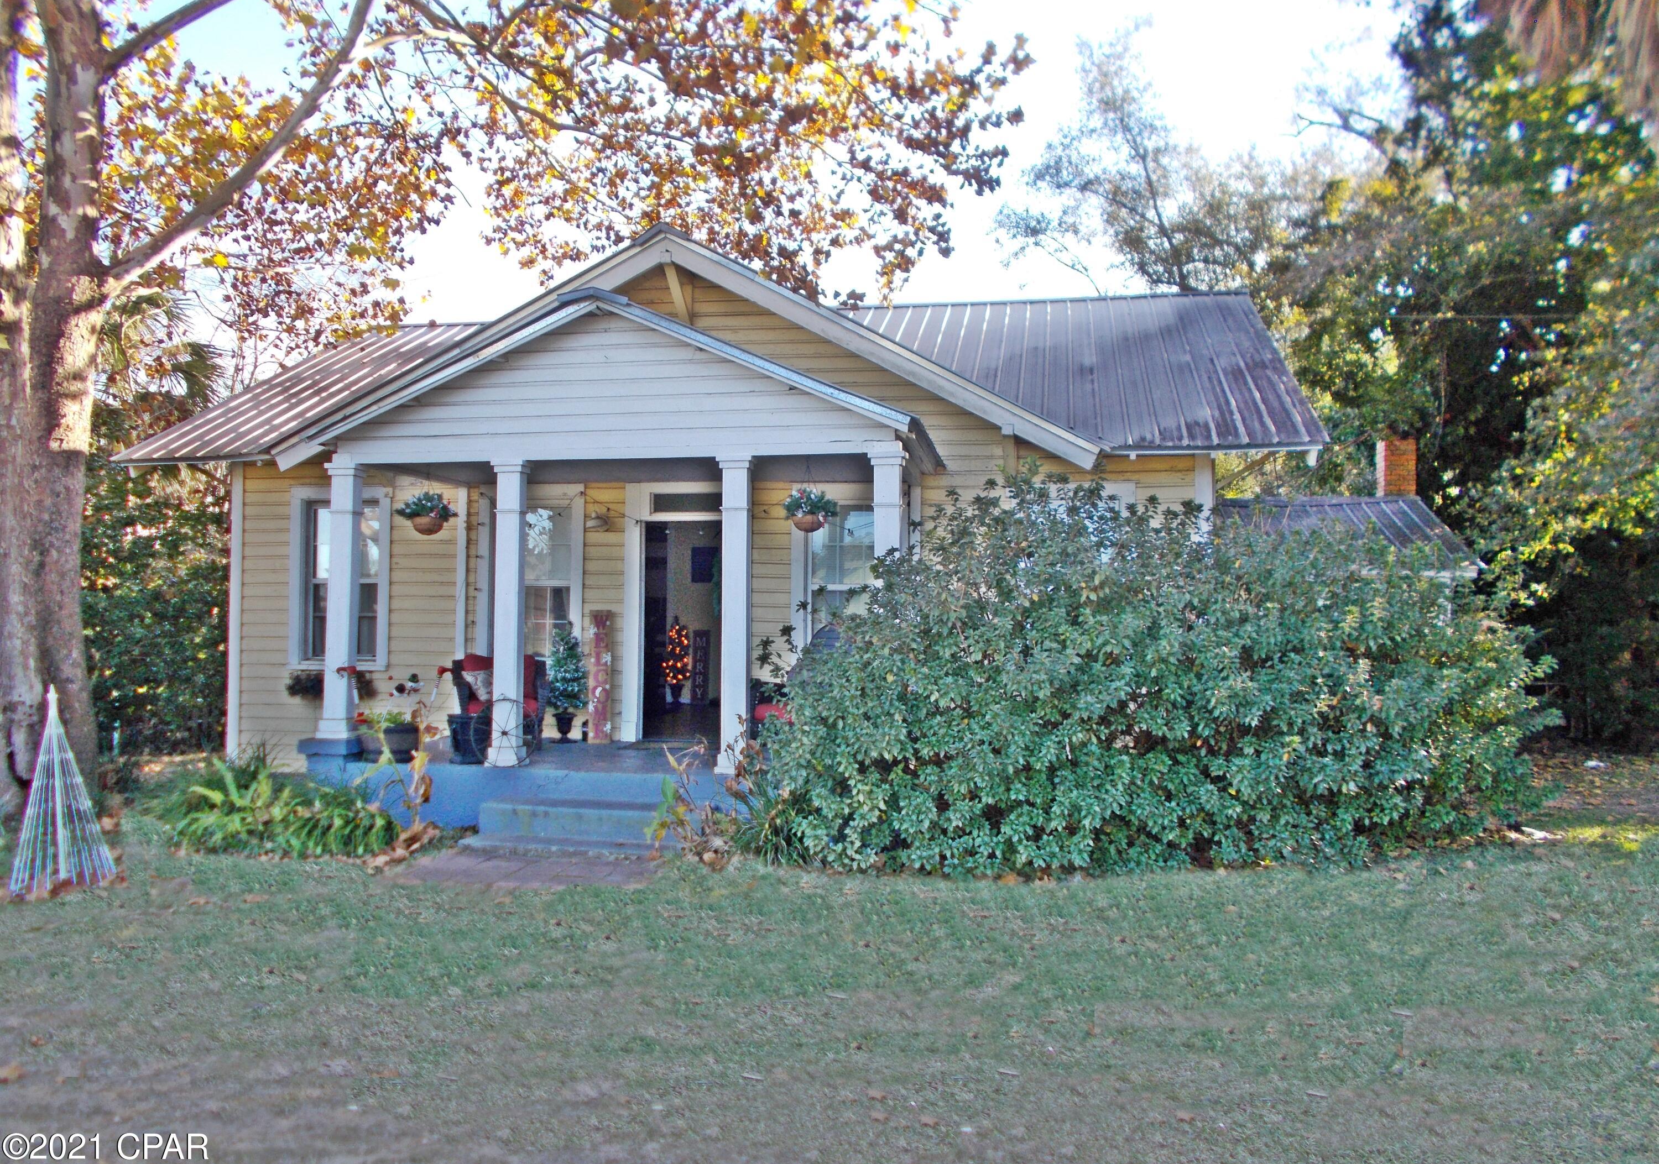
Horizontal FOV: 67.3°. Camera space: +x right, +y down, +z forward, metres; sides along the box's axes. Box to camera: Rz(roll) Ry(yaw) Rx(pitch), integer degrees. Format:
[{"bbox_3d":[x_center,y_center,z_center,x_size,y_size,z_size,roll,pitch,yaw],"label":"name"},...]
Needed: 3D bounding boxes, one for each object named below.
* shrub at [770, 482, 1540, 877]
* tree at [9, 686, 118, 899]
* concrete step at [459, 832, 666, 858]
[{"bbox_3d":[2.414,0.581,9.290,5.750,2.750,2.500,1,-1,0],"label":"shrub"},{"bbox_3d":[-4.809,1.259,7.812,0.670,1.200,0.670,1,-1,0],"label":"tree"},{"bbox_3d":[-1.762,1.867,8.818,1.600,0.110,0.370,0,-1,11],"label":"concrete step"}]

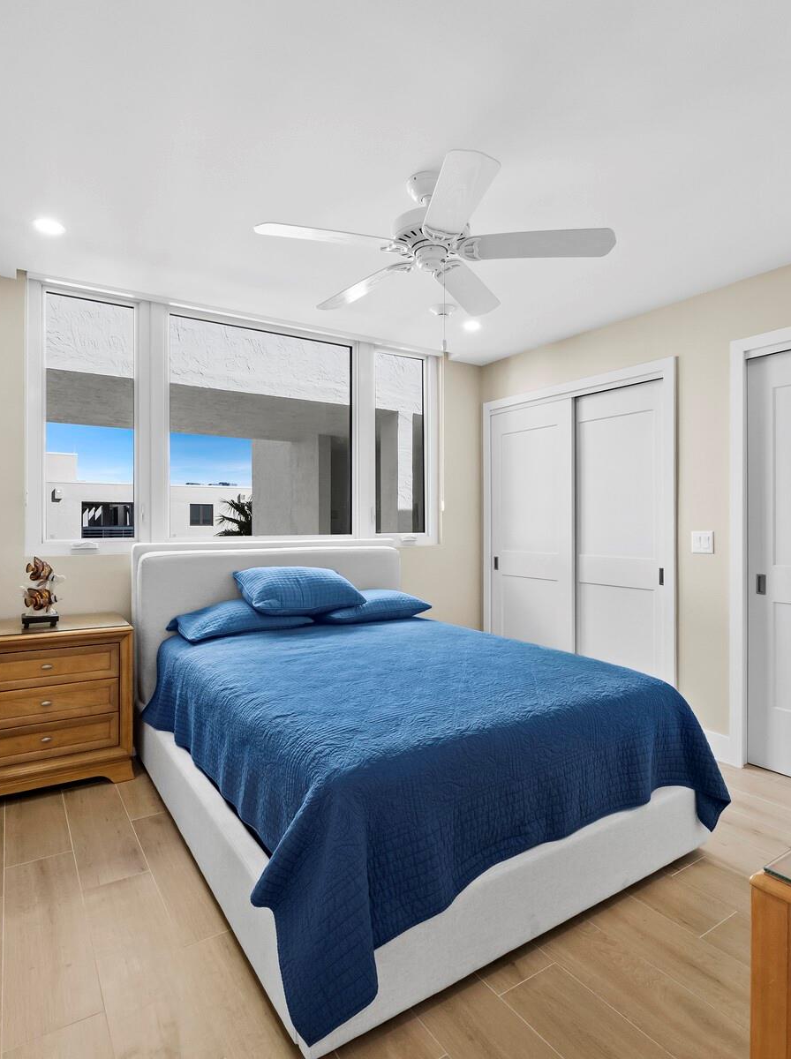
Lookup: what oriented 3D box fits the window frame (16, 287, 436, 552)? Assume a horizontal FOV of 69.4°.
[{"bbox_3d":[-0.762,-0.563,3.519,2.545,1.372,0.090,0,1,-32],"label":"window frame"}]

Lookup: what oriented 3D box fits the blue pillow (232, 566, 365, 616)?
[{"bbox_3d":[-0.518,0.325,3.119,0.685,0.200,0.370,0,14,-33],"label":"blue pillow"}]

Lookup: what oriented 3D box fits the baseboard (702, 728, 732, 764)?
[{"bbox_3d":[1.612,1.112,2.977,0.016,0.138,0.265,0,1,-34],"label":"baseboard"}]

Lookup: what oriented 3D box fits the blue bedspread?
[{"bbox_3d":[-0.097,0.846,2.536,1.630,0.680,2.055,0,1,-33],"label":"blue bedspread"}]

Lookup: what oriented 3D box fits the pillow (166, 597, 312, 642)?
[{"bbox_3d":[-0.789,0.459,2.974,0.730,0.175,0.380,0,1,-33],"label":"pillow"}]

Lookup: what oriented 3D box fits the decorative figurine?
[{"bbox_3d":[-1.639,0.288,2.655,0.180,0.328,0.075,0,1,-31],"label":"decorative figurine"}]

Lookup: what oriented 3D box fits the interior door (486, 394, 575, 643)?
[{"bbox_3d":[0.960,0.148,4.057,0.038,2.025,0.770,0,1,-34],"label":"interior door"}]

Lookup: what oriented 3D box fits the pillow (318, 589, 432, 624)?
[{"bbox_3d":[-0.135,0.455,3.398,0.730,0.175,0.380,0,1,-33],"label":"pillow"}]

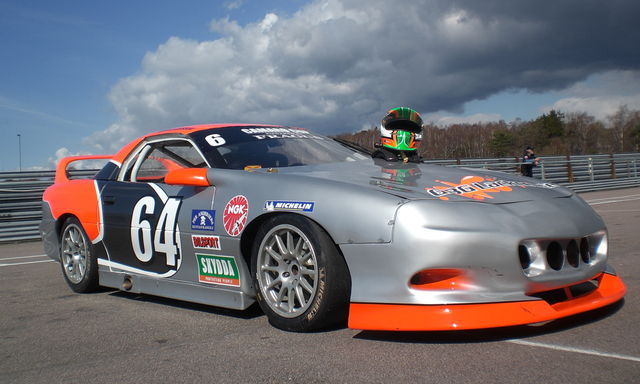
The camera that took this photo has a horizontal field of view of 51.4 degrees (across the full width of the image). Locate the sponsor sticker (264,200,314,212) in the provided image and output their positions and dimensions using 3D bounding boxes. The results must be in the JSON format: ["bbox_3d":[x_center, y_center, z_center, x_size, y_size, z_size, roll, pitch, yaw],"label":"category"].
[{"bbox_3d":[-0.155,0.074,3.374,0.012,0.052,0.375,23,-17,-41],"label":"sponsor sticker"}]

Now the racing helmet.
[{"bbox_3d":[0.493,-0.384,4.027,0.255,0.265,0.330,-3,1,-7],"label":"racing helmet"}]

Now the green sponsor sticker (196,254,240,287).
[{"bbox_3d":[-0.591,0.447,3.834,0.025,0.169,0.434,-3,0,-43],"label":"green sponsor sticker"}]

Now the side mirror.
[{"bbox_3d":[-0.812,-0.089,4.073,0.210,0.115,0.190,-4,1,-44],"label":"side mirror"}]

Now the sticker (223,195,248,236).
[{"bbox_3d":[-0.469,0.132,3.715,0.012,0.235,0.235,3,-4,-43],"label":"sticker"}]

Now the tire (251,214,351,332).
[{"bbox_3d":[-0.070,0.386,3.411,0.273,0.616,0.616,-3,0,-43],"label":"tire"}]

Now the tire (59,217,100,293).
[{"bbox_3d":[-1.831,0.481,5.312,0.273,0.616,0.616,-3,0,-43],"label":"tire"}]

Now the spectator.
[{"bbox_3d":[7.570,-0.785,23.808,0.450,1.740,0.500,-3,1,35],"label":"spectator"}]

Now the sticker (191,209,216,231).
[{"bbox_3d":[-0.676,0.167,3.916,0.020,0.119,0.247,-3,0,-43],"label":"sticker"}]

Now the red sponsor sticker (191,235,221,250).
[{"bbox_3d":[-0.676,0.301,3.959,0.012,0.079,0.280,-4,1,-44],"label":"red sponsor sticker"}]

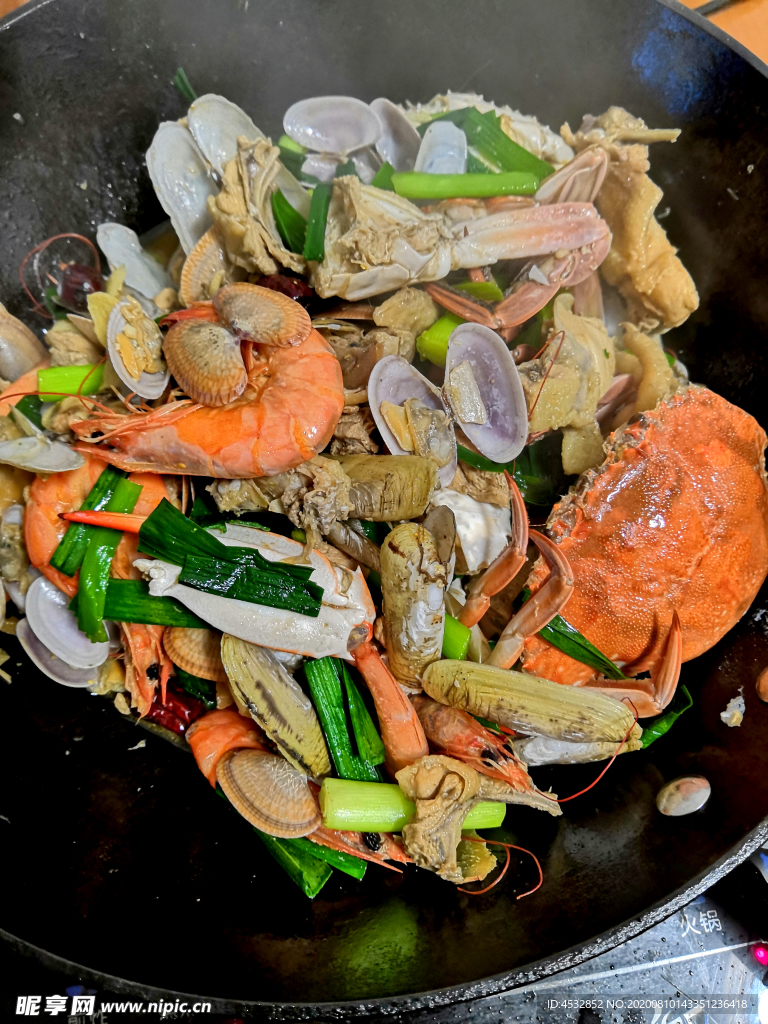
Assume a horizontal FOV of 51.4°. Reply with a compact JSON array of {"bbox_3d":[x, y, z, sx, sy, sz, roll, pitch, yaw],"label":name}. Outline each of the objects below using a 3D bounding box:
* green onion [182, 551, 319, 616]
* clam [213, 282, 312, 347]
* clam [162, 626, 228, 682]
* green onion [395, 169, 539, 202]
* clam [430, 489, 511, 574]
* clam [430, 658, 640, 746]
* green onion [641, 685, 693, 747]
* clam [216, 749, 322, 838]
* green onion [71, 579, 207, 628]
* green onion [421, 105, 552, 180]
[{"bbox_3d":[-0.043,0.023,0.255,0.047,0.005,0.011,12,80,5],"label":"green onion"},{"bbox_3d":[-0.044,-0.071,0.286,0.036,0.011,0.021,21,74,6],"label":"clam"},{"bbox_3d":[-0.058,0.045,0.259,0.030,0.011,0.024,23,73,10],"label":"clam"},{"bbox_3d":[0.030,-0.123,0.300,0.055,0.009,0.010,1,70,3],"label":"green onion"},{"bbox_3d":[0.029,0.007,0.269,0.028,0.013,0.028,24,77,-1],"label":"clam"},{"bbox_3d":[0.044,0.058,0.238,0.066,0.013,0.017,12,76,3],"label":"clam"},{"bbox_3d":[0.078,0.059,0.226,0.025,0.008,0.008,-39,73,-11],"label":"green onion"},{"bbox_3d":[-0.033,0.082,0.232,0.032,0.011,0.022,34,84,7],"label":"clam"},{"bbox_3d":[-0.080,0.033,0.264,0.050,0.005,0.013,7,71,5],"label":"green onion"},{"bbox_3d":[0.040,-0.141,0.307,0.052,0.011,0.025,14,84,1],"label":"green onion"}]

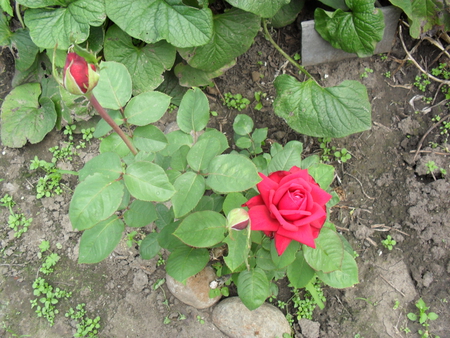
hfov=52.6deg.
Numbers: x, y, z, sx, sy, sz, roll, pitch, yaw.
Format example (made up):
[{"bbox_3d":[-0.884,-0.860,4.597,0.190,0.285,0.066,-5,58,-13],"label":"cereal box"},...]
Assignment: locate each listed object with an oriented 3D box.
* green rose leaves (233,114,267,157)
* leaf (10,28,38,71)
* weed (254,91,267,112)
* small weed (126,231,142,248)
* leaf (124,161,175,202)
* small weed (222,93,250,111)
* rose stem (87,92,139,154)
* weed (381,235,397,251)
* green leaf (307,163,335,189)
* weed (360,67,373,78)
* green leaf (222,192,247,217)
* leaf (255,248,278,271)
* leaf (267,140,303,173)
[{"bbox_3d":[0.047,-0.064,0.870,0.065,0.060,0.055,0,58,0],"label":"green rose leaves"},{"bbox_3d":[-0.478,-0.283,1.080,0.074,0.040,0.101,-30,82,-17],"label":"leaf"},{"bbox_3d":[0.084,-0.162,1.075,0.029,0.025,0.043,0,55,0],"label":"weed"},{"bbox_3d":[-0.173,0.135,0.870,0.030,0.020,0.028,0,55,0],"label":"small weed"},{"bbox_3d":[-0.106,0.018,0.640,0.072,0.015,0.050,19,71,7],"label":"leaf"},{"bbox_3d":[0.027,-0.159,1.075,0.067,0.022,0.040,0,55,0],"label":"small weed"},{"bbox_3d":[-0.136,-0.054,0.565,0.012,0.103,0.012,-13,46,20],"label":"rose stem"},{"bbox_3d":[0.311,0.140,0.867,0.031,0.020,0.030,0,55,0],"label":"weed"},{"bbox_3d":[0.163,0.013,0.770,0.043,0.025,0.068,36,65,20],"label":"green leaf"},{"bbox_3d":[0.352,-0.240,1.134,0.030,0.018,0.028,0,55,0],"label":"weed"},{"bbox_3d":[0.019,0.062,0.751,0.045,0.020,0.055,-1,58,-1],"label":"green leaf"},{"bbox_3d":[0.073,0.148,0.745,0.049,0.020,0.042,21,60,13],"label":"leaf"},{"bbox_3d":[0.105,-0.018,0.766,0.056,0.025,0.082,27,62,16],"label":"leaf"}]

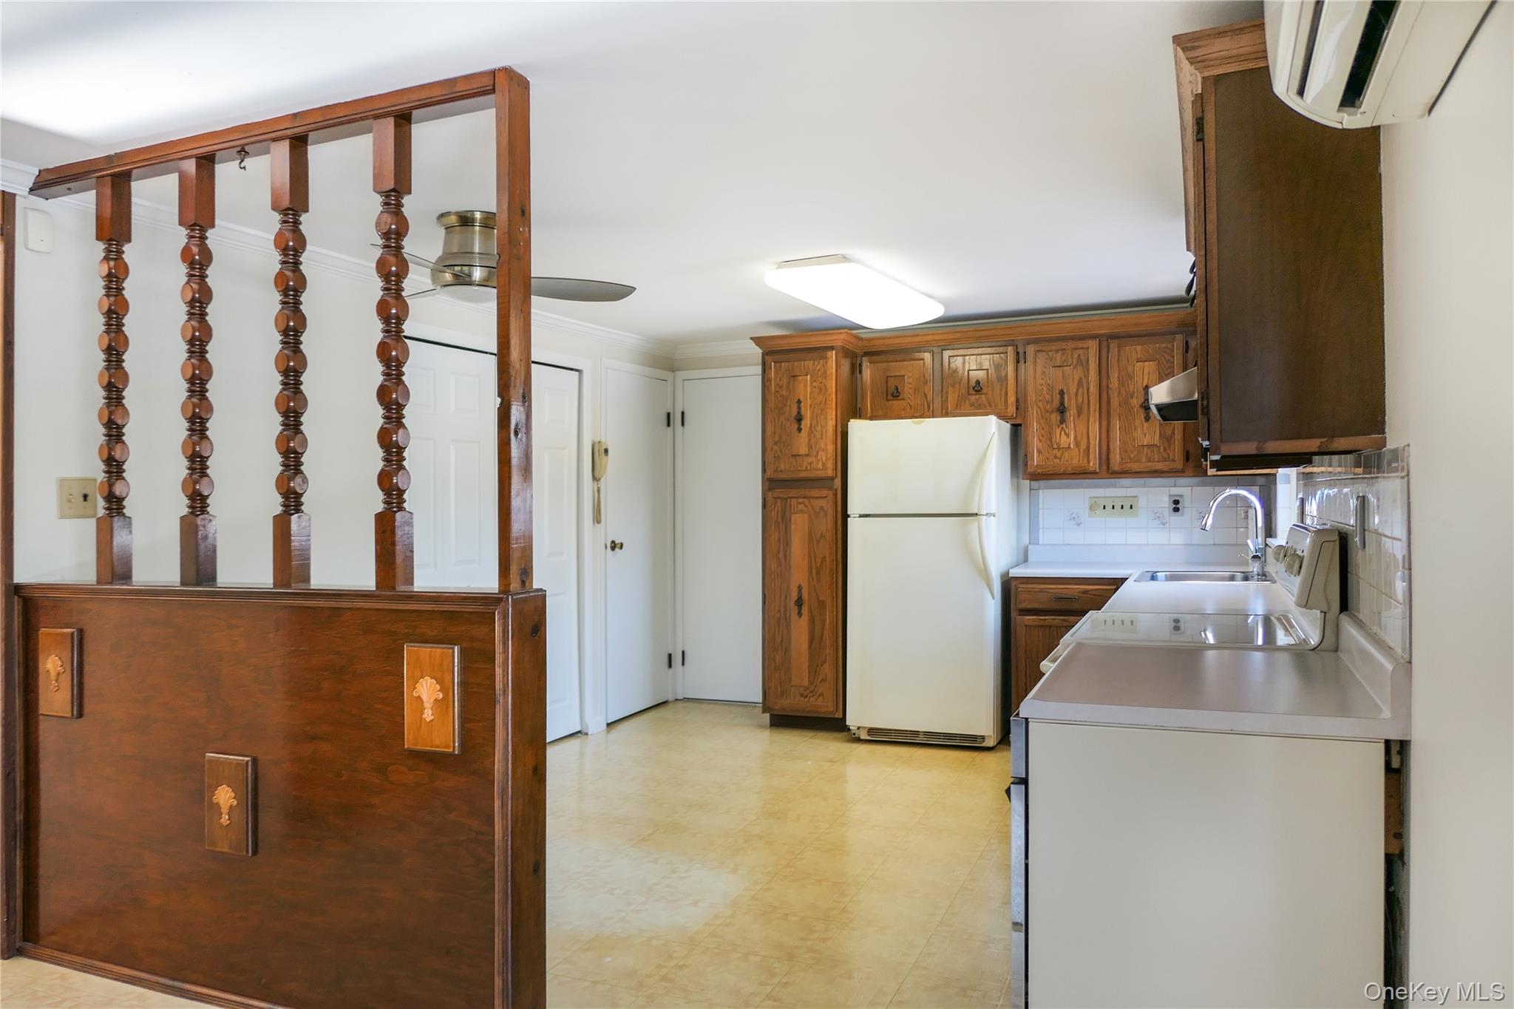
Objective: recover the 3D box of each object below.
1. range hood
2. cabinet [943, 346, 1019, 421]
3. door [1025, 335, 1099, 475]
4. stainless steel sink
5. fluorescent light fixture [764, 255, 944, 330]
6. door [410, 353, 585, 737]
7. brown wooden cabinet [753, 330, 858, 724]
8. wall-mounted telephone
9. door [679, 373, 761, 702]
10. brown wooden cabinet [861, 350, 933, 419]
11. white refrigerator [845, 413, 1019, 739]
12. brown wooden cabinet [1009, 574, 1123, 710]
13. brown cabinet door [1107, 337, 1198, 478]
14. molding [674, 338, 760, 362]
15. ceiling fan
[{"bbox_3d":[1.286,-0.307,2.677,0.440,0.125,0.770,-1,0,24],"label":"range hood"},{"bbox_3d":[1.262,-0.653,5.574,0.410,0.410,0.325,-1,-1,24],"label":"cabinet"},{"bbox_3d":[1.589,-0.501,5.237,0.358,0.683,0.025,0,0,24],"label":"door"},{"bbox_3d":[1.974,0.399,4.443,0.540,0.170,0.630,-1,0,24],"label":"stainless steel sink"},{"bbox_3d":[0.526,-0.987,4.782,0.440,0.115,1.290,-1,0,24],"label":"fluorescent light fixture"},{"bbox_3d":[-1.247,0.253,4.948,0.050,1.957,1.395,-1,-1,24],"label":"door"},{"bbox_3d":[0.376,0.164,5.770,0.520,2.153,0.670,-1,-1,24],"label":"brown wooden cabinet"},{"bbox_3d":[-0.858,-0.116,5.632,0.065,0.457,0.085,-1,-1,24],"label":"wall-mounted telephone"},{"bbox_3d":[-0.166,0.217,6.408,0.700,2.060,0.045,-1,0,24],"label":"door"},{"bbox_3d":[0.842,-0.649,5.757,0.425,0.415,0.325,-1,-1,24],"label":"brown wooden cabinet"},{"bbox_3d":[0.963,0.397,5.457,0.760,1.662,0.720,-1,-1,24],"label":"white refrigerator"},{"bbox_3d":[1.692,0.803,5.238,0.620,0.870,0.610,-1,0,24],"label":"brown wooden cabinet"},{"bbox_3d":[1.958,-0.503,5.073,0.352,0.683,0.025,0,0,24],"label":"brown cabinet door"},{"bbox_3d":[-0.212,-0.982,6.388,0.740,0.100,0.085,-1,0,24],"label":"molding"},{"bbox_3d":[-1.056,-0.881,3.591,1.080,0.310,1.060,-1,0,24],"label":"ceiling fan"}]

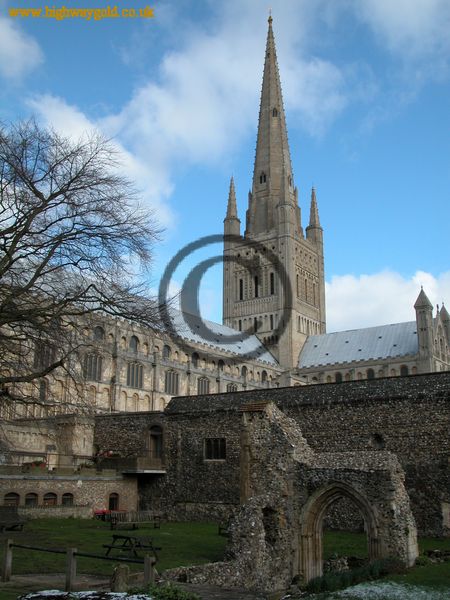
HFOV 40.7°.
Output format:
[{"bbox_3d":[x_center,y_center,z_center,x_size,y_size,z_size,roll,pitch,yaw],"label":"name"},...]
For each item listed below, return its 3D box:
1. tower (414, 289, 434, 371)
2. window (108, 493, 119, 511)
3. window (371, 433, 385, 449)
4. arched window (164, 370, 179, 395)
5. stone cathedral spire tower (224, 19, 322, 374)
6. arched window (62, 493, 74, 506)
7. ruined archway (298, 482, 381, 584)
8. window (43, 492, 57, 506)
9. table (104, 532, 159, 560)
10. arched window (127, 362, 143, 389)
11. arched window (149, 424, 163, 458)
[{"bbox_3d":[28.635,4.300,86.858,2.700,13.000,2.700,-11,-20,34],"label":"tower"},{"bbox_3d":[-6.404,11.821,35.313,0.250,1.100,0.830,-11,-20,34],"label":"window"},{"bbox_3d":[7.732,7.097,30.640,0.750,0.820,0.400,-11,-20,33],"label":"window"},{"bbox_3d":[-5.796,8.867,65.212,0.350,2.620,2.350,-11,-20,33],"label":"arched window"},{"bbox_3d":[9.080,-22.345,115.986,13.600,77.500,13.600,-11,-21,34],"label":"stone cathedral spire tower"},{"bbox_3d":[-8.414,10.814,32.691,0.250,0.770,0.830,-11,-20,34],"label":"arched window"},{"bbox_3d":[2.925,5.713,14.950,2.150,2.350,0.700,-11,-20,33],"label":"ruined archway"},{"bbox_3d":[-9.349,10.520,31.974,0.300,0.750,0.900,-11,-20,33],"label":"window"},{"bbox_3d":[-3.172,8.491,20.768,1.400,0.745,1.650,12,-20,-35],"label":"table"},{"bbox_3d":[-8.962,7.434,59.914,0.400,2.510,2.250,-11,-20,34],"label":"arched window"},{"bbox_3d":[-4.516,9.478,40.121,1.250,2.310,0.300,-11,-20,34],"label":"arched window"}]

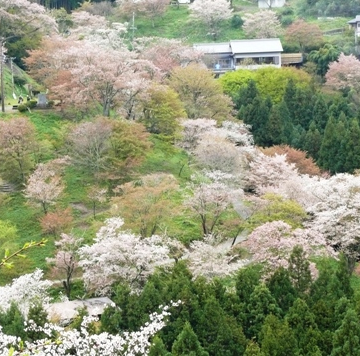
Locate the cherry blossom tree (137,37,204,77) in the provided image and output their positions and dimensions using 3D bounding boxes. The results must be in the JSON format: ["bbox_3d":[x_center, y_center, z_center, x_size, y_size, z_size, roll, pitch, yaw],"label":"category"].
[{"bbox_3d":[-1.450,-19.890,262.000,10.800,8.500,10.000,0,9,0],"label":"cherry blossom tree"}]

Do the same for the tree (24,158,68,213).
[{"bbox_3d":[-17.880,1.000,204.000,5.730,6.960,5.270,0,6,0],"label":"tree"}]

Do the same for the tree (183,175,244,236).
[{"bbox_3d":[4.560,3.610,209.000,7.800,8.500,7.200,0,9,0],"label":"tree"}]

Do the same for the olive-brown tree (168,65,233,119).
[{"bbox_3d":[3.360,-13.220,240.000,9.800,8.800,9.200,0,9,0],"label":"olive-brown tree"}]

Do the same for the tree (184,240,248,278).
[{"bbox_3d":[4.812,11.048,208.000,8.600,5.800,8.000,0,11,0],"label":"tree"}]

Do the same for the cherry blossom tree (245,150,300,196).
[{"bbox_3d":[12.480,-0.470,207.000,7.140,6.280,6.570,0,6,0],"label":"cherry blossom tree"}]

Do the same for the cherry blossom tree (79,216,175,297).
[{"bbox_3d":[-6.640,9.450,187.000,11.470,9.220,10.550,0,6,0],"label":"cherry blossom tree"}]

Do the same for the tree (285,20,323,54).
[{"bbox_3d":[21.583,-24.530,266.000,6.500,6.100,6.300,0,11,0],"label":"tree"}]

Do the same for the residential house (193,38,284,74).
[{"bbox_3d":[9.836,-20.429,258.000,14.300,6.000,7.000,-3,11,-14],"label":"residential house"}]

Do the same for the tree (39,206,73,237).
[{"bbox_3d":[-16.740,5.900,208.000,4.600,3.900,4.400,0,9,0],"label":"tree"}]

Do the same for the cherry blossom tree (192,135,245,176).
[{"bbox_3d":[5.869,-3.343,228.000,7.600,6.100,7.300,0,11,0],"label":"cherry blossom tree"}]

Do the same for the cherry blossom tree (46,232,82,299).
[{"bbox_3d":[-15.641,11.747,206.000,4.800,8.600,4.800,0,11,0],"label":"cherry blossom tree"}]

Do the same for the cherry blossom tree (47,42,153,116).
[{"bbox_3d":[-11.760,-14.570,227.000,15.370,10.620,14.140,0,6,0],"label":"cherry blossom tree"}]

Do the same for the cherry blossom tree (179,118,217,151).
[{"bbox_3d":[2.630,-6.110,218.000,5.290,4.550,4.870,0,6,0],"label":"cherry blossom tree"}]

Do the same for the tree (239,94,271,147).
[{"bbox_3d":[11.960,-8.790,243.000,5.000,9.000,5.000,0,9,0],"label":"tree"}]

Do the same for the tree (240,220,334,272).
[{"bbox_3d":[14.437,9.557,208.000,12.500,7.400,10.500,0,11,0],"label":"tree"}]

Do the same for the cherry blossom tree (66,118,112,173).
[{"bbox_3d":[-12.700,-4.510,213.000,6.260,7.270,5.760,0,6,0],"label":"cherry blossom tree"}]

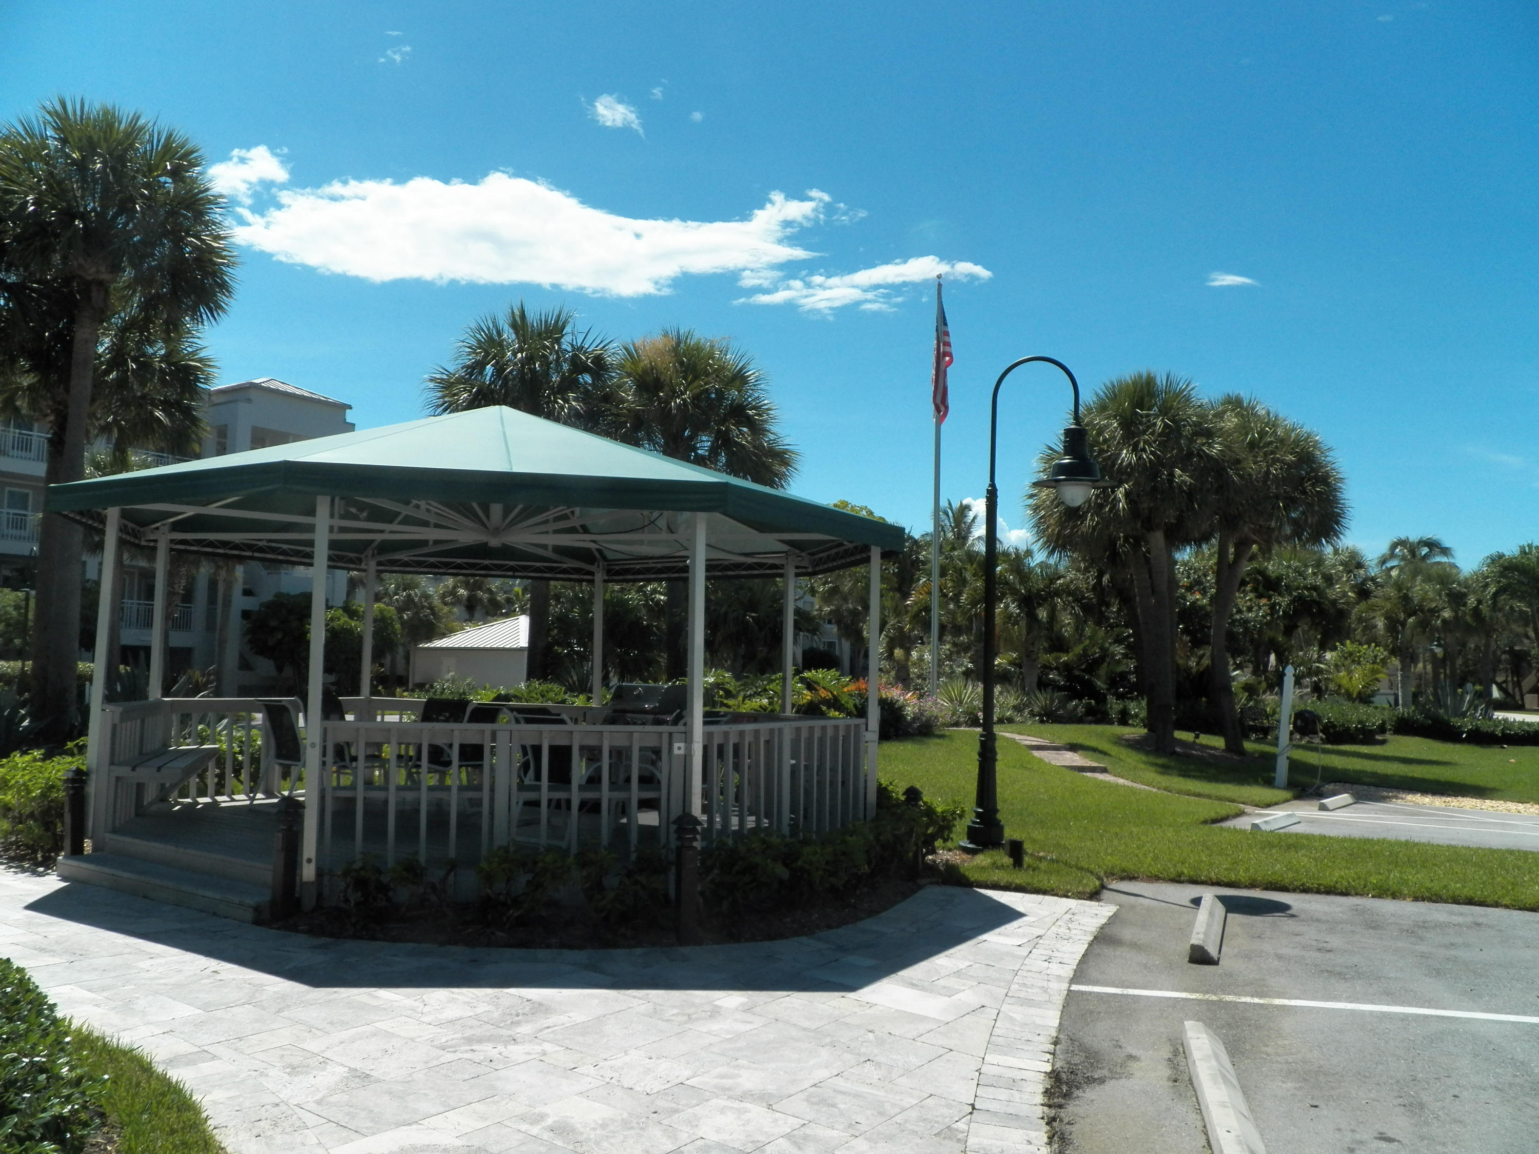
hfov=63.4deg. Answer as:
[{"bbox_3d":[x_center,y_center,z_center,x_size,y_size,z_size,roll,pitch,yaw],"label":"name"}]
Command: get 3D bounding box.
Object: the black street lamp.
[{"bbox_3d":[2.383,0.194,10.921,1.342,4.330,0.680,1,-4,0],"label":"black street lamp"}]

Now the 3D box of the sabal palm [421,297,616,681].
[{"bbox_3d":[-4.378,-0.975,21.632,3.260,7.795,3.260,1,-4,0],"label":"sabal palm"}]

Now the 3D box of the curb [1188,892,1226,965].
[{"bbox_3d":[2.837,2.259,8.069,0.170,0.120,1.779,0,-5,20],"label":"curb"}]

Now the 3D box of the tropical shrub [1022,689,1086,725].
[{"bbox_3d":[7.275,3.333,31.850,1.669,0.971,1.669,1,-4,0],"label":"tropical shrub"}]

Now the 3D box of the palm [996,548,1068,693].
[{"bbox_3d":[6.958,1.542,32.991,1.976,4.604,1.976,1,-4,0],"label":"palm"}]

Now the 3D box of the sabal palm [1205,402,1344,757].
[{"bbox_3d":[9.004,-0.062,22.587,2.868,6.583,2.868,1,-4,0],"label":"sabal palm"}]

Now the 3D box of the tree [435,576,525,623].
[{"bbox_3d":[-12.930,2.563,54.945,3.825,5.621,3.825,1,-4,0],"label":"tree"}]

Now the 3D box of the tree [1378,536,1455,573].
[{"bbox_3d":[29.210,2.252,56.041,3.461,8.177,3.461,1,-4,0],"label":"tree"}]

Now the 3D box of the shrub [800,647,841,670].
[{"bbox_3d":[2.778,4.926,68.000,2.050,2.100,2.050,1,-4,0],"label":"shrub"}]

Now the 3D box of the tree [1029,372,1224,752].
[{"bbox_3d":[6.560,-0.299,22.601,3.542,6.956,3.542,1,-4,0],"label":"tree"}]

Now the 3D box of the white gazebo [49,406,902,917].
[{"bbox_3d":[-2.373,0.406,10.906,6.479,3.845,6.479,-1,-5,31],"label":"white gazebo"}]

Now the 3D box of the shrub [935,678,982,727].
[{"bbox_3d":[4.694,3.114,30.859,1.228,1.187,1.228,1,-4,0],"label":"shrub"}]

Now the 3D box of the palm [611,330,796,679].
[{"bbox_3d":[-1.294,-0.696,21.616,3.281,7.366,3.281,1,-4,0],"label":"palm"}]

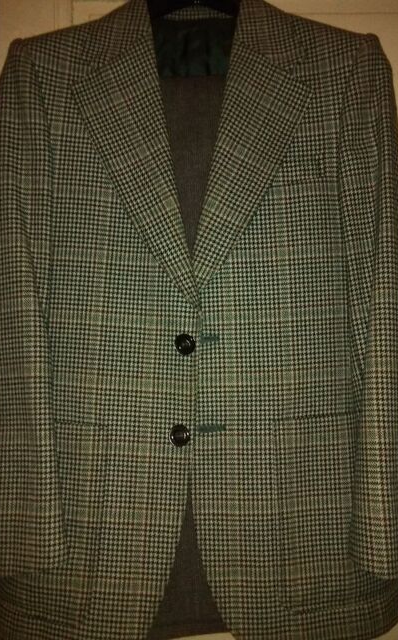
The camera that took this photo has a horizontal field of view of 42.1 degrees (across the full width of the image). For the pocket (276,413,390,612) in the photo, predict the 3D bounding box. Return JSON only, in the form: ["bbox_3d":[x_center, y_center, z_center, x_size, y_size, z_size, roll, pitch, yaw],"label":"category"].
[{"bbox_3d":[0.164,0.223,0.625,0.147,0.217,0.025,-2,0,-17],"label":"pocket"}]

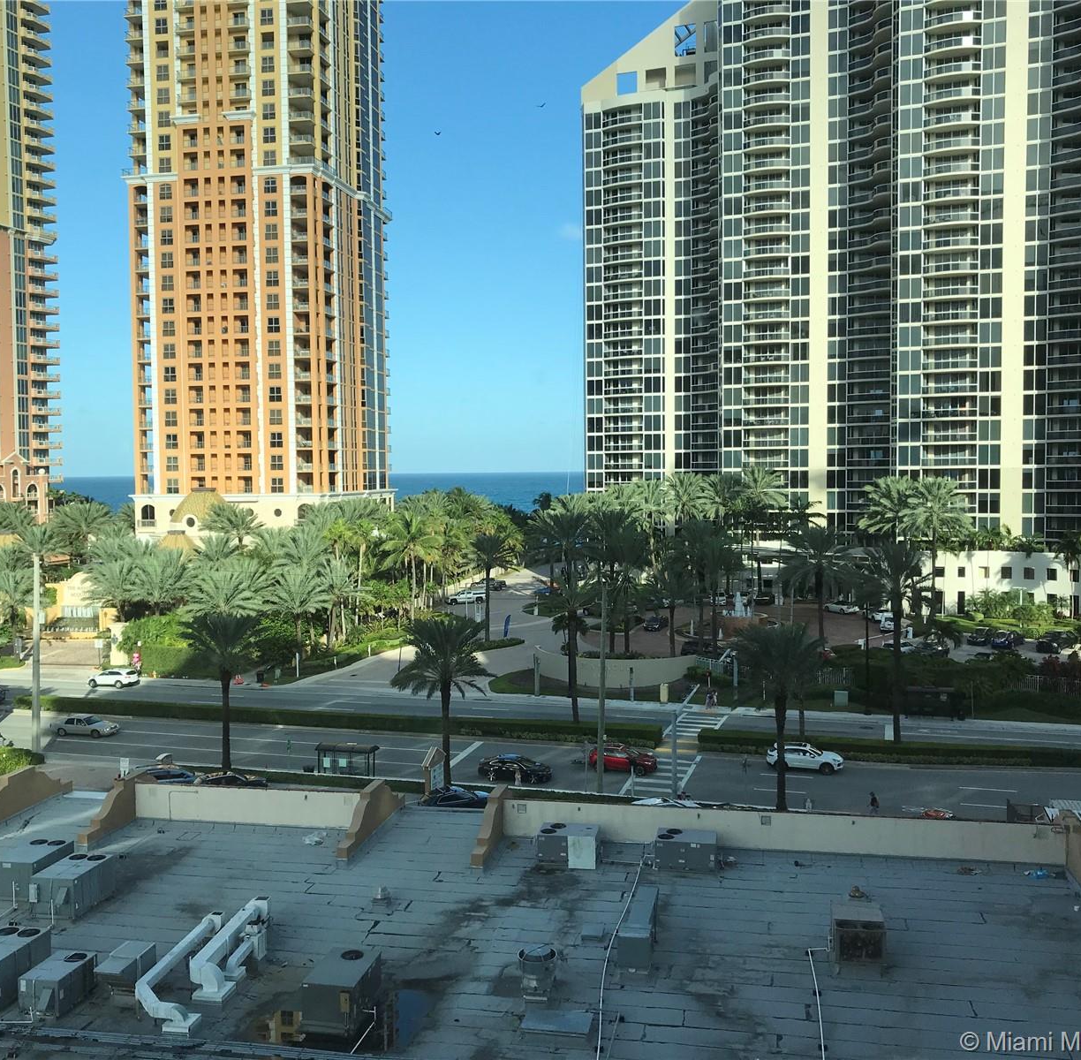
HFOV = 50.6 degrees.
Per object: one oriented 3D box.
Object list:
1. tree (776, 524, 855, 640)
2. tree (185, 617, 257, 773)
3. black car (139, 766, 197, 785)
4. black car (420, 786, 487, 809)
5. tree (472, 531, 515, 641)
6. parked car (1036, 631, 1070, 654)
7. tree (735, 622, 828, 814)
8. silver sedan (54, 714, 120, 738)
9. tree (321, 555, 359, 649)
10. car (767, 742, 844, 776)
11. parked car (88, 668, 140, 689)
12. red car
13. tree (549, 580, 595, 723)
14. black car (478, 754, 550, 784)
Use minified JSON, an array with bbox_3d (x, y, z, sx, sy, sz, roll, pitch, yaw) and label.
[{"bbox_3d":[28.668,6.286,117.940,8.100,13.841,8.100,-1,3,0],"label":"tree"},{"bbox_3d":[-20.864,10.715,75.469,5.300,10.406,5.300,-1,3,0],"label":"tree"},{"bbox_3d":[-24.147,15.742,71.805,4.600,1.500,1.850,0,3,13],"label":"black car"},{"bbox_3d":[-4.299,15.547,64.828,4.700,1.550,1.860,-2,3,-29],"label":"black car"},{"bbox_3d":[-5.659,6.451,131.288,5.200,12.794,5.200,-1,3,0],"label":"tree"},{"bbox_3d":[55.024,11.887,121.297,5.000,1.800,1.970,-4,4,-45],"label":"parked car"},{"bbox_3d":[13.611,10.779,64.764,5.200,10.806,5.200,0,3,16],"label":"tree"},{"bbox_3d":[-34.997,15.032,87.884,5.250,1.450,1.920,0,3,15],"label":"silver sedan"},{"bbox_3d":[-22.595,8.119,126.249,4.900,10.536,4.900,0,3,16],"label":"tree"},{"bbox_3d":[17.337,14.812,74.571,4.870,1.680,1.960,0,3,16],"label":"car"},{"bbox_3d":[-39.564,13.675,105.825,4.650,1.680,1.880,0,3,17],"label":"parked car"},{"bbox_3d":[5.476,15.154,75.665,4.420,1.660,1.830,0,3,17],"label":"red car"},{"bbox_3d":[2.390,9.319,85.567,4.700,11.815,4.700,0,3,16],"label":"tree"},{"bbox_3d":[-1.555,15.188,72.996,4.660,1.450,1.840,0,3,16],"label":"black car"}]

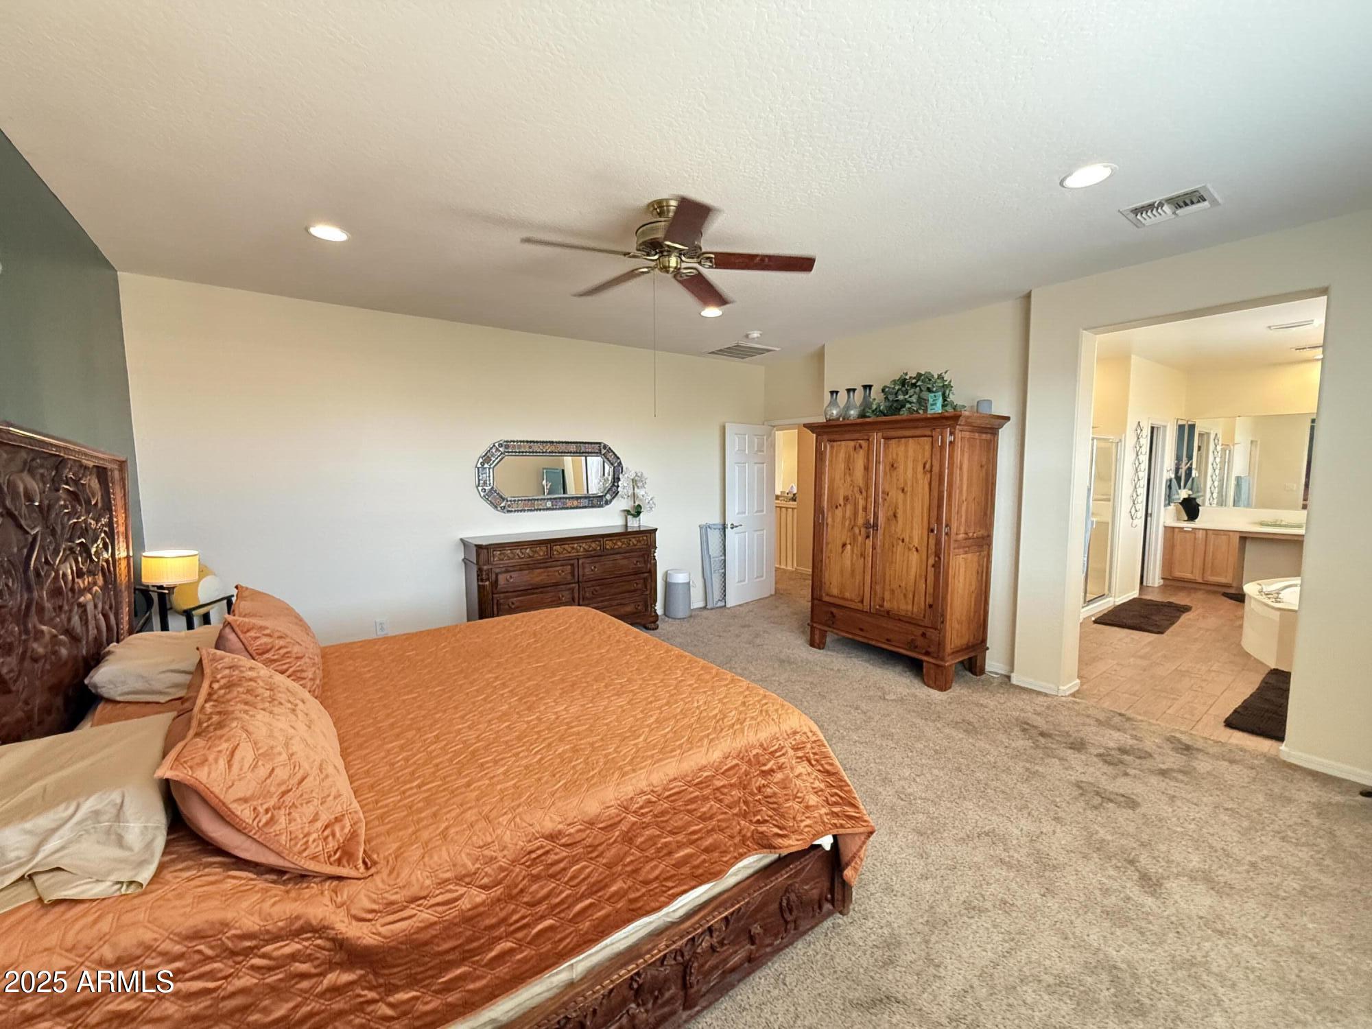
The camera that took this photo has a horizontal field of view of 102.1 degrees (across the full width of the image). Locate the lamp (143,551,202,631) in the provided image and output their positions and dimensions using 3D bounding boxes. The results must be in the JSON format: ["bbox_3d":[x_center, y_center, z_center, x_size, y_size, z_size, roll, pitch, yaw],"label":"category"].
[{"bbox_3d":[-2.789,0.429,3.015,0.236,0.430,0.236,-4,6,-36],"label":"lamp"}]

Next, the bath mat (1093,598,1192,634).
[{"bbox_3d":[4.811,1.055,5.801,1.500,0.030,0.530,-4,6,-36],"label":"bath mat"}]

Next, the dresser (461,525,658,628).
[{"bbox_3d":[-1.081,0.650,4.972,1.705,0.968,0.510,-4,6,-36],"label":"dresser"}]

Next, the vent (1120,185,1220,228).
[{"bbox_3d":[2.248,-1.422,2.577,0.307,0.030,0.304,-4,6,-36],"label":"vent"}]

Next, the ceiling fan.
[{"bbox_3d":[-0.084,-1.268,2.583,1.300,0.301,1.300,-4,6,-36],"label":"ceiling fan"}]

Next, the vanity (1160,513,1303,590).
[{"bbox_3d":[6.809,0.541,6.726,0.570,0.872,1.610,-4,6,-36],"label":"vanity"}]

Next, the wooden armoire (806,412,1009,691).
[{"bbox_3d":[1.663,0.226,4.393,0.680,1.897,1.335,-4,6,-36],"label":"wooden armoire"}]

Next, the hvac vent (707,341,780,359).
[{"bbox_3d":[0.591,-1.688,5.764,0.570,0.030,0.597,-4,6,-36],"label":"hvac vent"}]

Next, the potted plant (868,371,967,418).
[{"bbox_3d":[1.693,-0.871,4.134,0.420,0.333,0.710,-4,6,-36],"label":"potted plant"}]

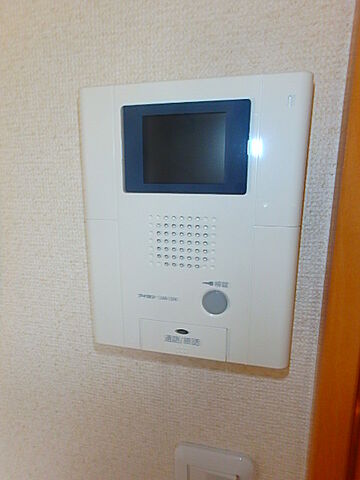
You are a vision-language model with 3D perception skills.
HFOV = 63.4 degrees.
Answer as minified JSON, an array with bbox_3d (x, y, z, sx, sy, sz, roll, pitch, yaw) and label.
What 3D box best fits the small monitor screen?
[{"bbox_3d":[0.003,-0.065,0.211,0.059,0.047,0.008,3,11,12],"label":"small monitor screen"}]

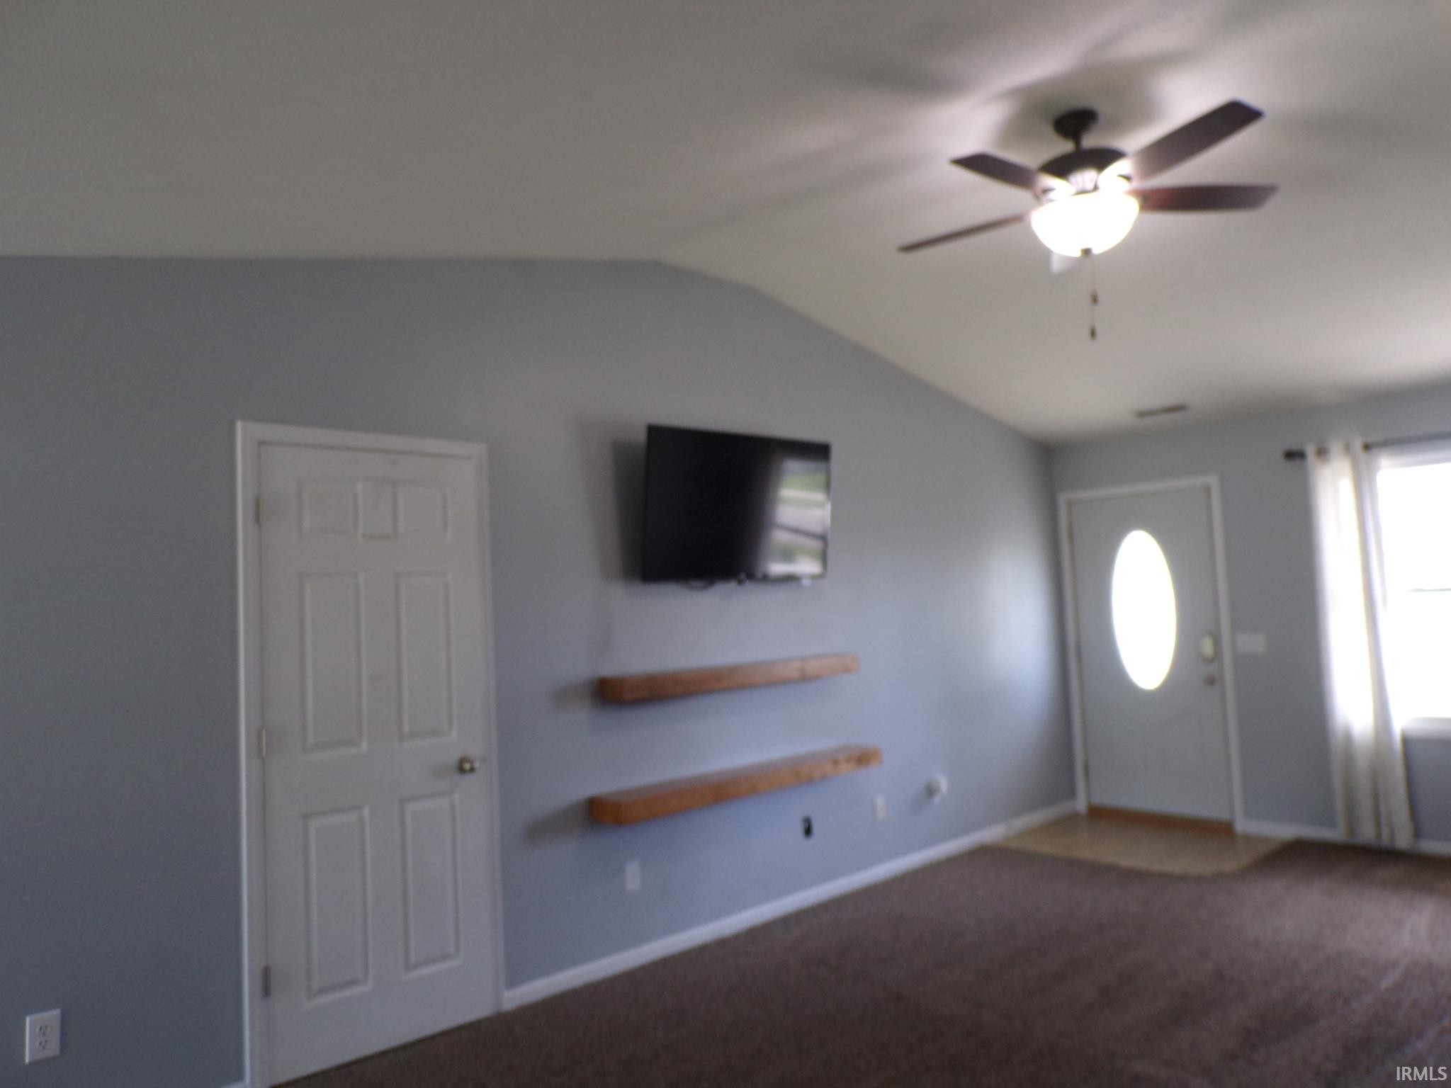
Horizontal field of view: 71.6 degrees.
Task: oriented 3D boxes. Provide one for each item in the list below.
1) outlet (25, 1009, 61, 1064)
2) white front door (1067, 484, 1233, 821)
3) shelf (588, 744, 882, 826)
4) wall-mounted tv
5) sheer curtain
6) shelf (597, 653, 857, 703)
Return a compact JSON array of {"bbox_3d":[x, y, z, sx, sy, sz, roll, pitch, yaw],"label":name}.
[{"bbox_3d":[-1.864,1.345,2.750,0.075,0.122,0.008,1,-6,-43],"label":"outlet"},{"bbox_3d":[2.669,0.687,6.375,0.045,2.015,0.895,1,-6,-43],"label":"white front door"},{"bbox_3d":[0.117,1.061,4.512,1.610,0.088,0.210,1,-6,-43],"label":"shelf"},{"bbox_3d":[0.076,-0.162,4.539,1.125,0.655,0.060,1,2,-44],"label":"wall-mounted tv"},{"bbox_3d":[3.414,0.519,5.435,0.110,2.150,0.350,1,-6,-43],"label":"sheer curtain"},{"bbox_3d":[0.073,0.594,4.560,1.465,0.087,0.160,1,-6,-43],"label":"shelf"}]

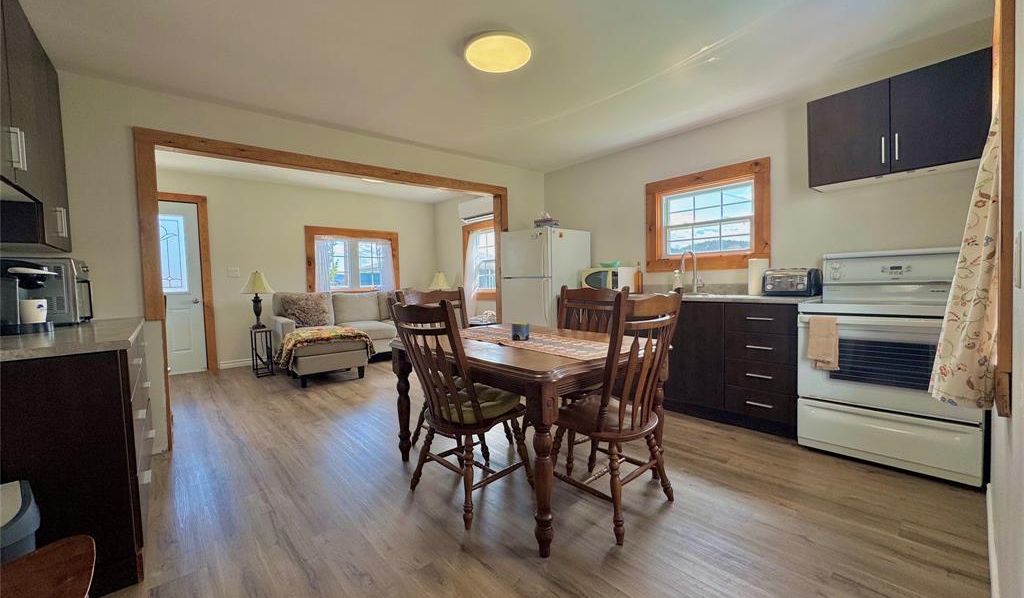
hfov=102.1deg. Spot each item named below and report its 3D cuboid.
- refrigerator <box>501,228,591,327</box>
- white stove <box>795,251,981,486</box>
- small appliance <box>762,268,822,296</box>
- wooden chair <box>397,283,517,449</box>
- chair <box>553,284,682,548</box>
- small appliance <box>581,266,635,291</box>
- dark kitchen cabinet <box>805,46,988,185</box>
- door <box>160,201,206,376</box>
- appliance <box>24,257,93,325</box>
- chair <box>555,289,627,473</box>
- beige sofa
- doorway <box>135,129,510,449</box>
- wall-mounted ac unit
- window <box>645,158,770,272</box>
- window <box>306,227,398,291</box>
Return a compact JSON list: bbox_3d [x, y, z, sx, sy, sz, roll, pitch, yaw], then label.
[{"bbox_3d":[0.383,0.078,4.546,0.680,1.615,0.725,-4,3,-40],"label":"refrigerator"},{"bbox_3d":[2.242,0.319,2.464,0.680,1.200,0.760,-3,2,-39],"label":"white stove"},{"bbox_3d":[1.954,-0.116,2.879,0.300,0.193,0.285,-4,3,-40],"label":"small appliance"},{"bbox_3d":[-0.369,0.455,2.792,0.550,1.040,0.620,-4,3,-40],"label":"wooden chair"},{"bbox_3d":[0.449,0.474,2.008,0.500,1.030,0.570,-3,2,-42],"label":"chair"},{"bbox_3d":[0.969,-0.170,4.072,0.330,0.262,0.440,-4,3,-40],"label":"small appliance"},{"bbox_3d":[2.354,-1.030,2.554,0.320,0.558,0.810,-4,3,-40],"label":"dark kitchen cabinet"},{"bbox_3d":[-4.264,-0.127,5.007,0.860,2.120,0.060,-3,2,-39],"label":"door"},{"bbox_3d":[-2.537,-0.027,2.224,0.350,0.335,0.430,-4,3,-40],"label":"appliance"},{"bbox_3d":[0.391,0.453,2.625,0.560,1.040,0.500,-3,2,-39],"label":"chair"},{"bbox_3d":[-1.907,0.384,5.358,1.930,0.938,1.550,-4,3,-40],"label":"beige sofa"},{"bbox_3d":[-1.279,-0.107,3.824,3.150,2.190,0.180,-3,2,-39],"label":"doorway"},{"bbox_3d":[-0.400,-1.263,5.886,0.230,0.280,0.870,-4,3,-40],"label":"wall-mounted ac unit"},{"bbox_3d":[1.676,-0.681,3.647,0.100,0.860,1.090,-3,2,-39],"label":"window"},{"bbox_3d":[-2.454,-0.565,6.506,1.450,1.040,0.120,-3,2,-39],"label":"window"}]

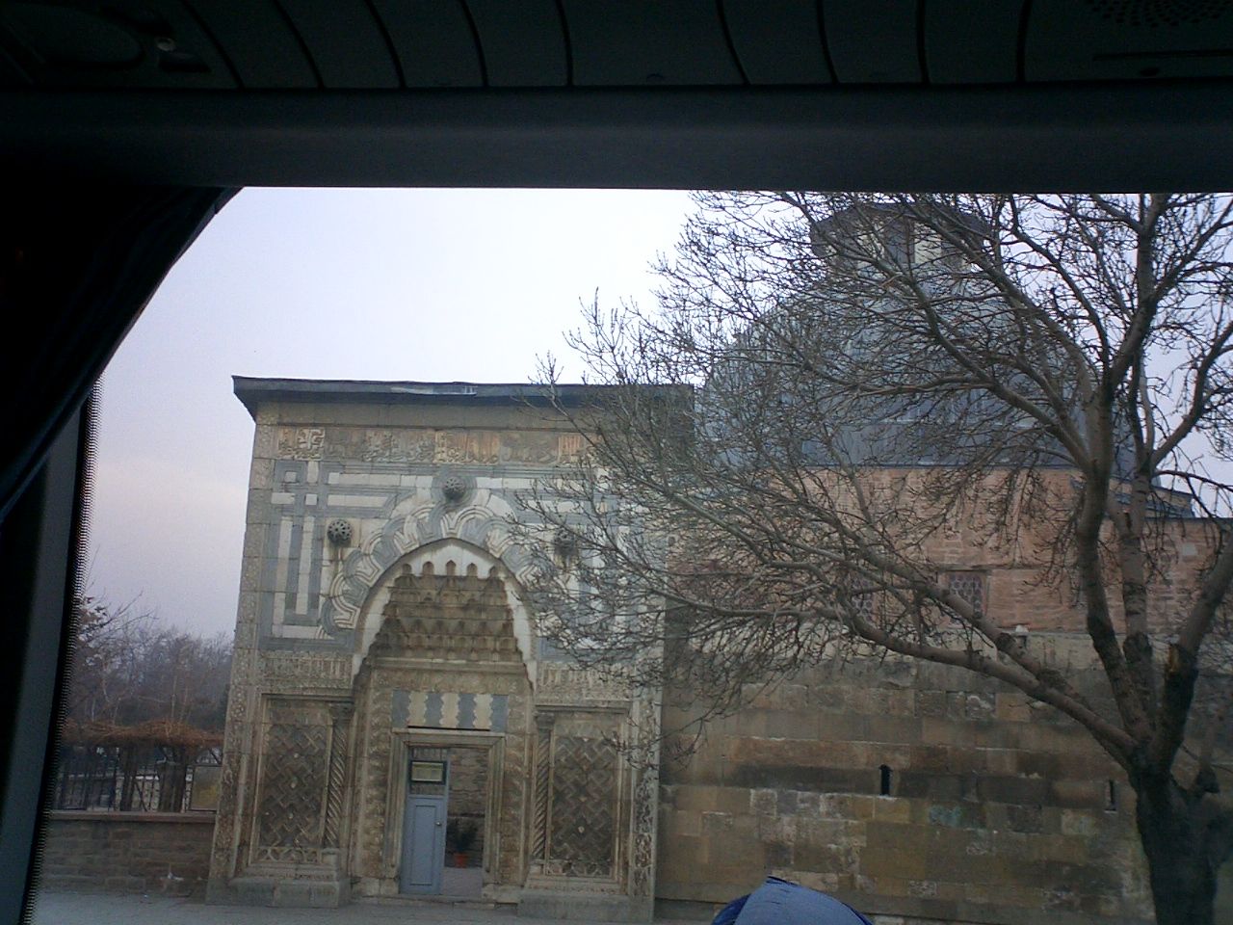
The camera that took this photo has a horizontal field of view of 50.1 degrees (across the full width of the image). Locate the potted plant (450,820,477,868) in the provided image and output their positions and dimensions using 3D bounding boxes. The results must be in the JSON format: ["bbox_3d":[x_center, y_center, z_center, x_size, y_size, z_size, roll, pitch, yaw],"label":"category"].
[{"bbox_3d":[-3.202,7.916,27.384,0.600,0.952,0.600,1,-13,4],"label":"potted plant"}]

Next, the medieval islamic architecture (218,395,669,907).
[{"bbox_3d":[-2.845,3.144,23.019,7.480,8.860,1.700,1,-13,4],"label":"medieval islamic architecture"}]

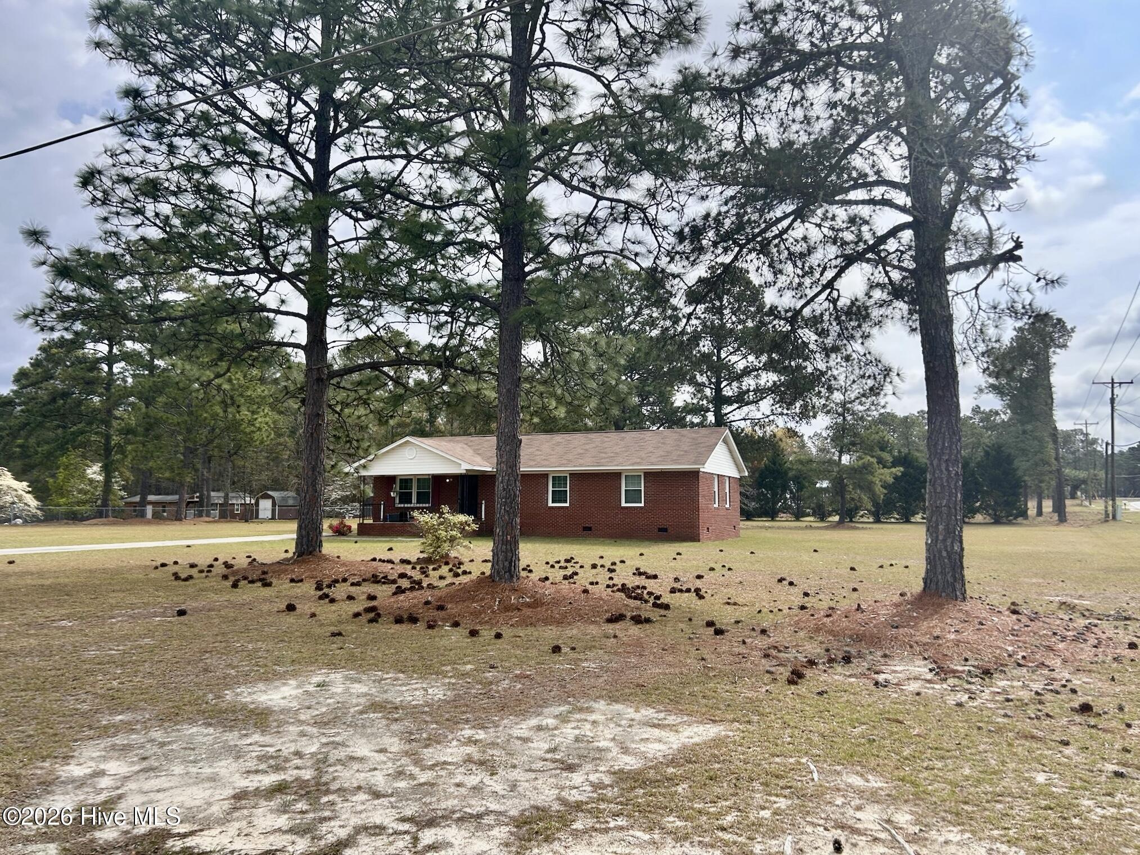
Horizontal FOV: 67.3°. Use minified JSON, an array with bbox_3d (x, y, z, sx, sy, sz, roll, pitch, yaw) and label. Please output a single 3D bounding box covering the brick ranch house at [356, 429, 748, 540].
[{"bbox_3d":[-0.996,2.727,40.677,16.940,4.900,9.370,-2,-6,25],"label":"brick ranch house"}]

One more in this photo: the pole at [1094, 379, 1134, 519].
[{"bbox_3d":[39.669,1.560,62.500,2.450,10.375,0.380,-3,-6,27],"label":"pole"}]

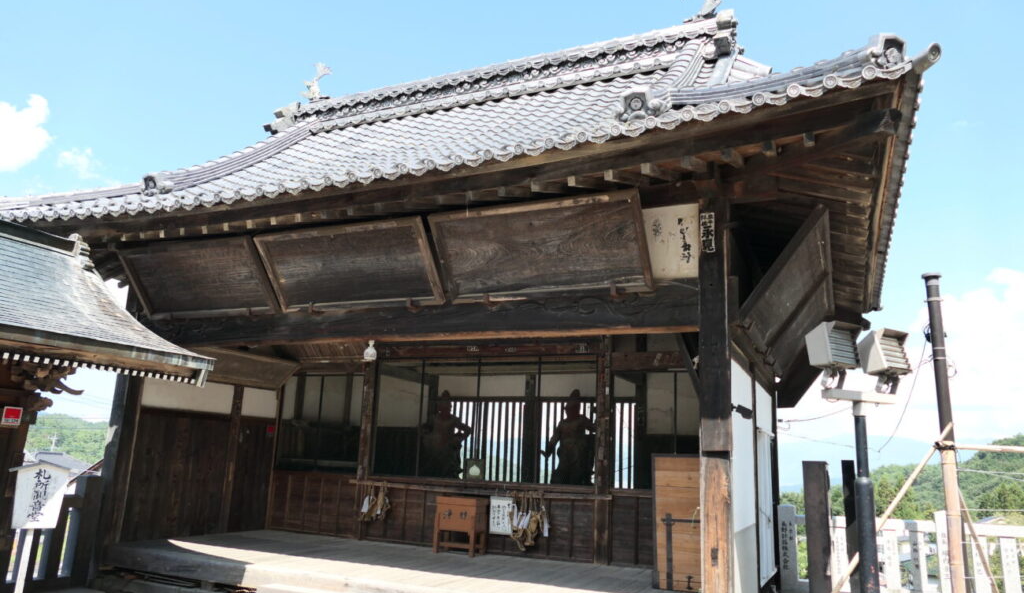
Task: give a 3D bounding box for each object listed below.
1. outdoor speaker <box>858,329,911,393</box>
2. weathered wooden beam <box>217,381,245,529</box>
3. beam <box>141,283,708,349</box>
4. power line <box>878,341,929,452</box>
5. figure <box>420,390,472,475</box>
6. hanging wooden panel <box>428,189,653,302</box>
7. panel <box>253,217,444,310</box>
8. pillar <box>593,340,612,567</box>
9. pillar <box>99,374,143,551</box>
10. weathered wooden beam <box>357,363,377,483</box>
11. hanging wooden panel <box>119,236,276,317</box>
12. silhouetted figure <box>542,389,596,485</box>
[{"bbox_3d":[2.885,0.495,5.500,0.270,0.430,0.250,9,-26,-28],"label":"outdoor speaker"},{"bbox_3d":[-4.182,2.378,10.512,0.159,2.123,0.177,-3,-14,24],"label":"weathered wooden beam"},{"bbox_3d":[-1.313,0.240,6.652,6.039,0.414,0.250,-3,-14,25],"label":"beam"},{"bbox_3d":[4.260,1.096,7.749,0.037,1.172,0.582,13,-17,-39],"label":"power line"},{"bbox_3d":[-0.894,2.069,9.481,0.632,1.635,0.414,-3,-14,25],"label":"figure"},{"bbox_3d":[0.232,-0.420,6.495,2.031,0.891,0.098,-3,19,24],"label":"hanging wooden panel"},{"bbox_3d":[-1.478,-0.265,6.411,1.782,0.790,0.080,-3,25,25],"label":"panel"},{"bbox_3d":[1.208,1.971,9.242,0.177,2.830,0.171,-3,-14,24],"label":"pillar"},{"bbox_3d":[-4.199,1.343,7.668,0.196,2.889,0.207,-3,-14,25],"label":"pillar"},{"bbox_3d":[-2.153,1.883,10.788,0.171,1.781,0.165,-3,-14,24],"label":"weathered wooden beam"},{"bbox_3d":[-3.149,-0.170,7.173,1.826,0.796,0.080,-3,25,25],"label":"hanging wooden panel"},{"bbox_3d":[0.719,1.974,8.744,0.676,1.635,0.414,-3,-14,25],"label":"silhouetted figure"}]

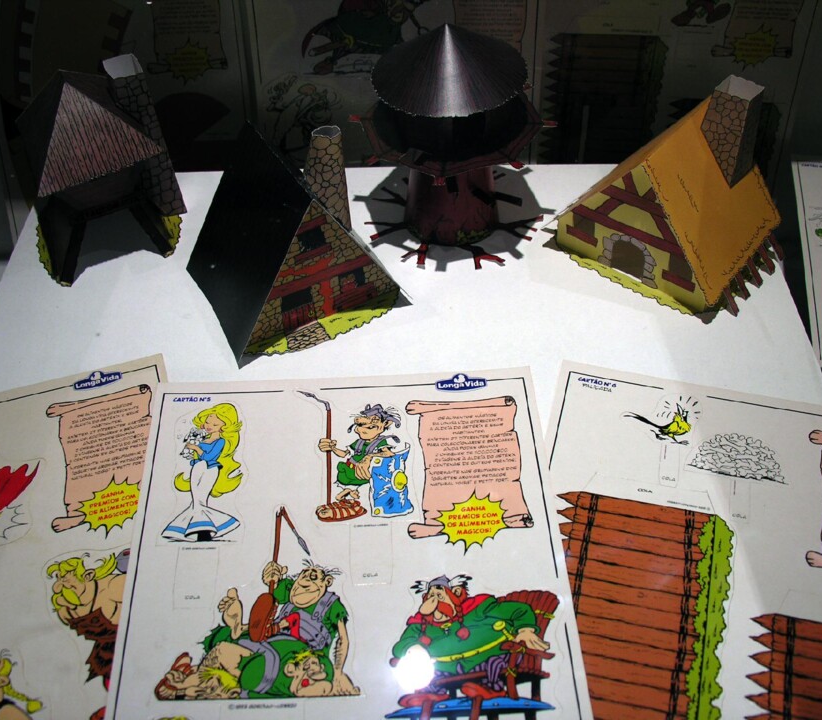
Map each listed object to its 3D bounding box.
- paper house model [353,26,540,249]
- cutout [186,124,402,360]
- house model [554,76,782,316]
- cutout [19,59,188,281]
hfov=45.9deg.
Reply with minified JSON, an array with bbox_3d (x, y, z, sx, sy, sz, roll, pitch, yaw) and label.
[{"bbox_3d":[0.024,-0.141,0.588,0.122,0.136,0.121,5,49,6],"label":"paper house model"},{"bbox_3d":[-0.069,-0.078,0.557,0.113,0.105,0.096,-23,51,-17],"label":"cutout"},{"bbox_3d":[0.160,-0.111,0.575,0.132,0.107,0.097,30,56,25],"label":"house model"},{"bbox_3d":[-0.198,-0.124,0.602,0.098,0.106,0.090,-21,51,-16],"label":"cutout"}]

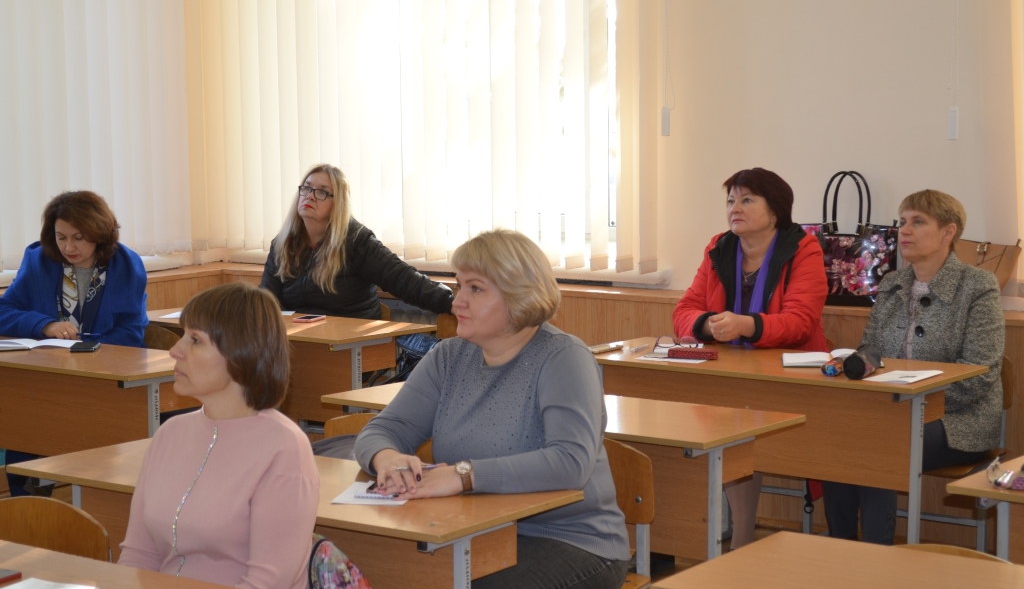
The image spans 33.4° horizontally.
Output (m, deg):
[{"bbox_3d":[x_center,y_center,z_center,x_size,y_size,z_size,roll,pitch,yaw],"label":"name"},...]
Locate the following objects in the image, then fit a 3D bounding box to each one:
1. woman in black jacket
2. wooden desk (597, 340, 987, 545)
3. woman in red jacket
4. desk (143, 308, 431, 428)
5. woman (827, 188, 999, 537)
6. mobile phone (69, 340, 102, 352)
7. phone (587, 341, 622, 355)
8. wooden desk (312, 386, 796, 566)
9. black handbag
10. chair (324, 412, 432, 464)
[{"bbox_3d":[-0.613,0.182,6.282,0.820,1.330,0.700,3,6,34],"label":"woman in black jacket"},{"bbox_3d":[0.736,0.572,5.064,1.200,0.760,0.500,4,7,38],"label":"wooden desk"},{"bbox_3d":[0.805,0.242,5.601,0.550,1.320,0.700,4,7,38],"label":"woman in red jacket"},{"bbox_3d":[-0.851,0.491,5.936,1.200,0.770,0.500,4,7,39],"label":"desk"},{"bbox_3d":[1.210,0.314,5.115,0.540,1.260,0.760,4,7,38],"label":"woman"},{"bbox_3d":[-1.415,0.175,5.660,0.077,0.013,0.155,-1,5,-7],"label":"mobile phone"},{"bbox_3d":[0.274,0.166,5.309,0.075,0.012,0.155,4,7,38],"label":"phone"},{"bbox_3d":[0.107,0.650,4.435,1.200,0.725,0.500,4,7,37],"label":"wooden desk"},{"bbox_3d":[1.178,-0.191,6.007,0.360,0.485,0.150,4,7,38],"label":"black handbag"},{"bbox_3d":[-0.435,0.664,4.170,0.390,0.750,0.460,3,6,35],"label":"chair"}]

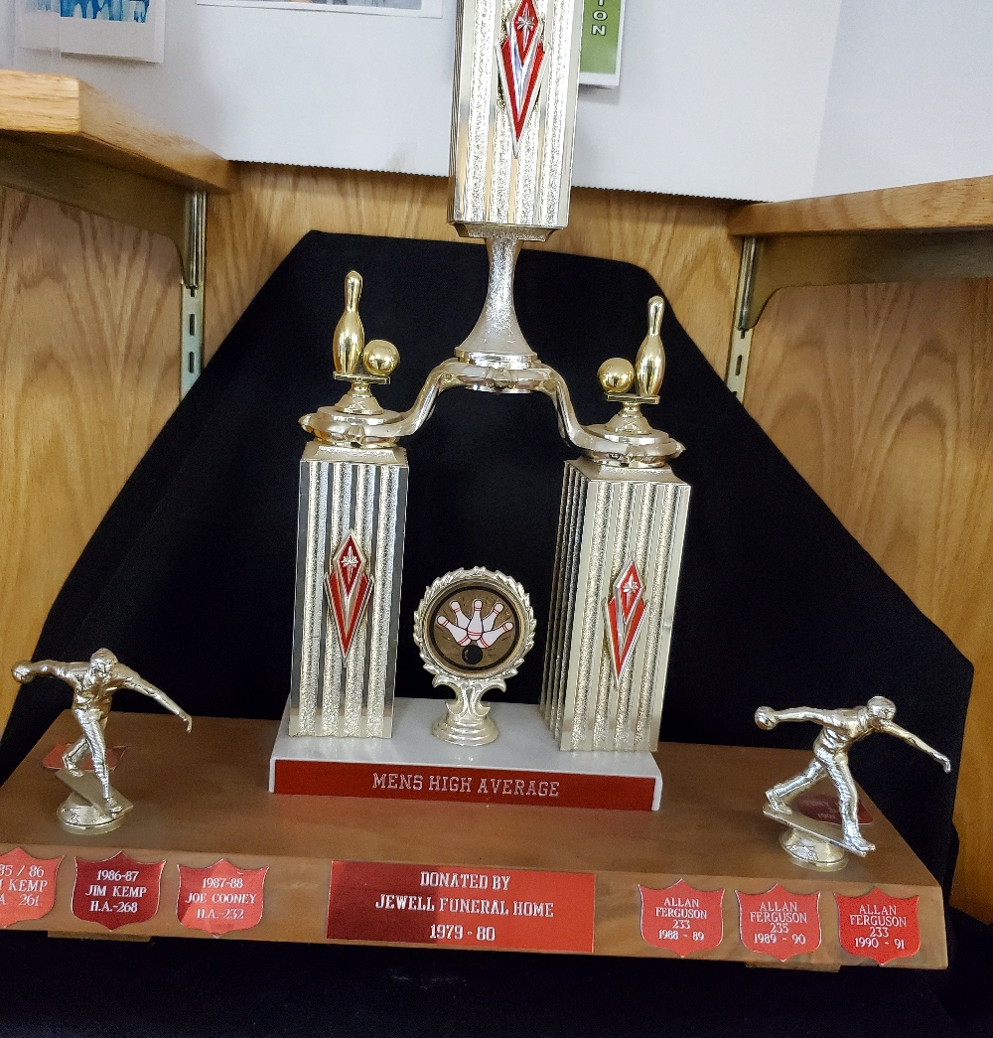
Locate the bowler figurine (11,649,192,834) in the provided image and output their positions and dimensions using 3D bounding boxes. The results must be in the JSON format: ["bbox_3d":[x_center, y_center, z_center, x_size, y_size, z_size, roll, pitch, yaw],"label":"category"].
[{"bbox_3d":[-0.176,0.096,0.439,0.051,0.088,0.077,-8,19,-44],"label":"bowler figurine"}]

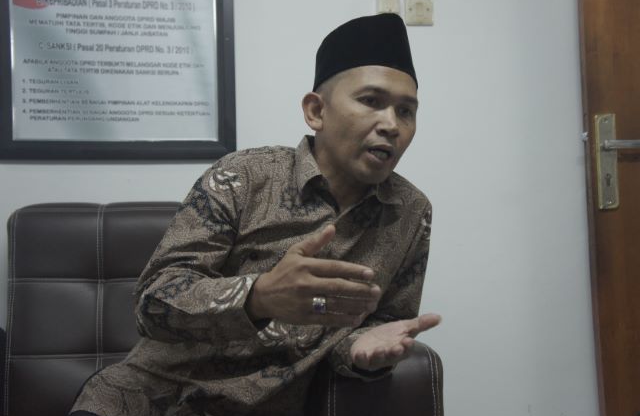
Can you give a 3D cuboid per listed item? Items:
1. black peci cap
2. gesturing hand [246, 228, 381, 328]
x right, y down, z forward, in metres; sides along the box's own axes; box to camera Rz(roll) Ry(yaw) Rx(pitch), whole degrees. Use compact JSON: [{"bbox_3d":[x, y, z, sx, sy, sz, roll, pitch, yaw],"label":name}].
[{"bbox_3d":[0.072,-0.238,1.280,0.165,0.100,0.205,7,-17,-32],"label":"black peci cap"},{"bbox_3d":[-0.006,0.092,1.020,0.180,0.130,0.085,5,-2,12],"label":"gesturing hand"}]

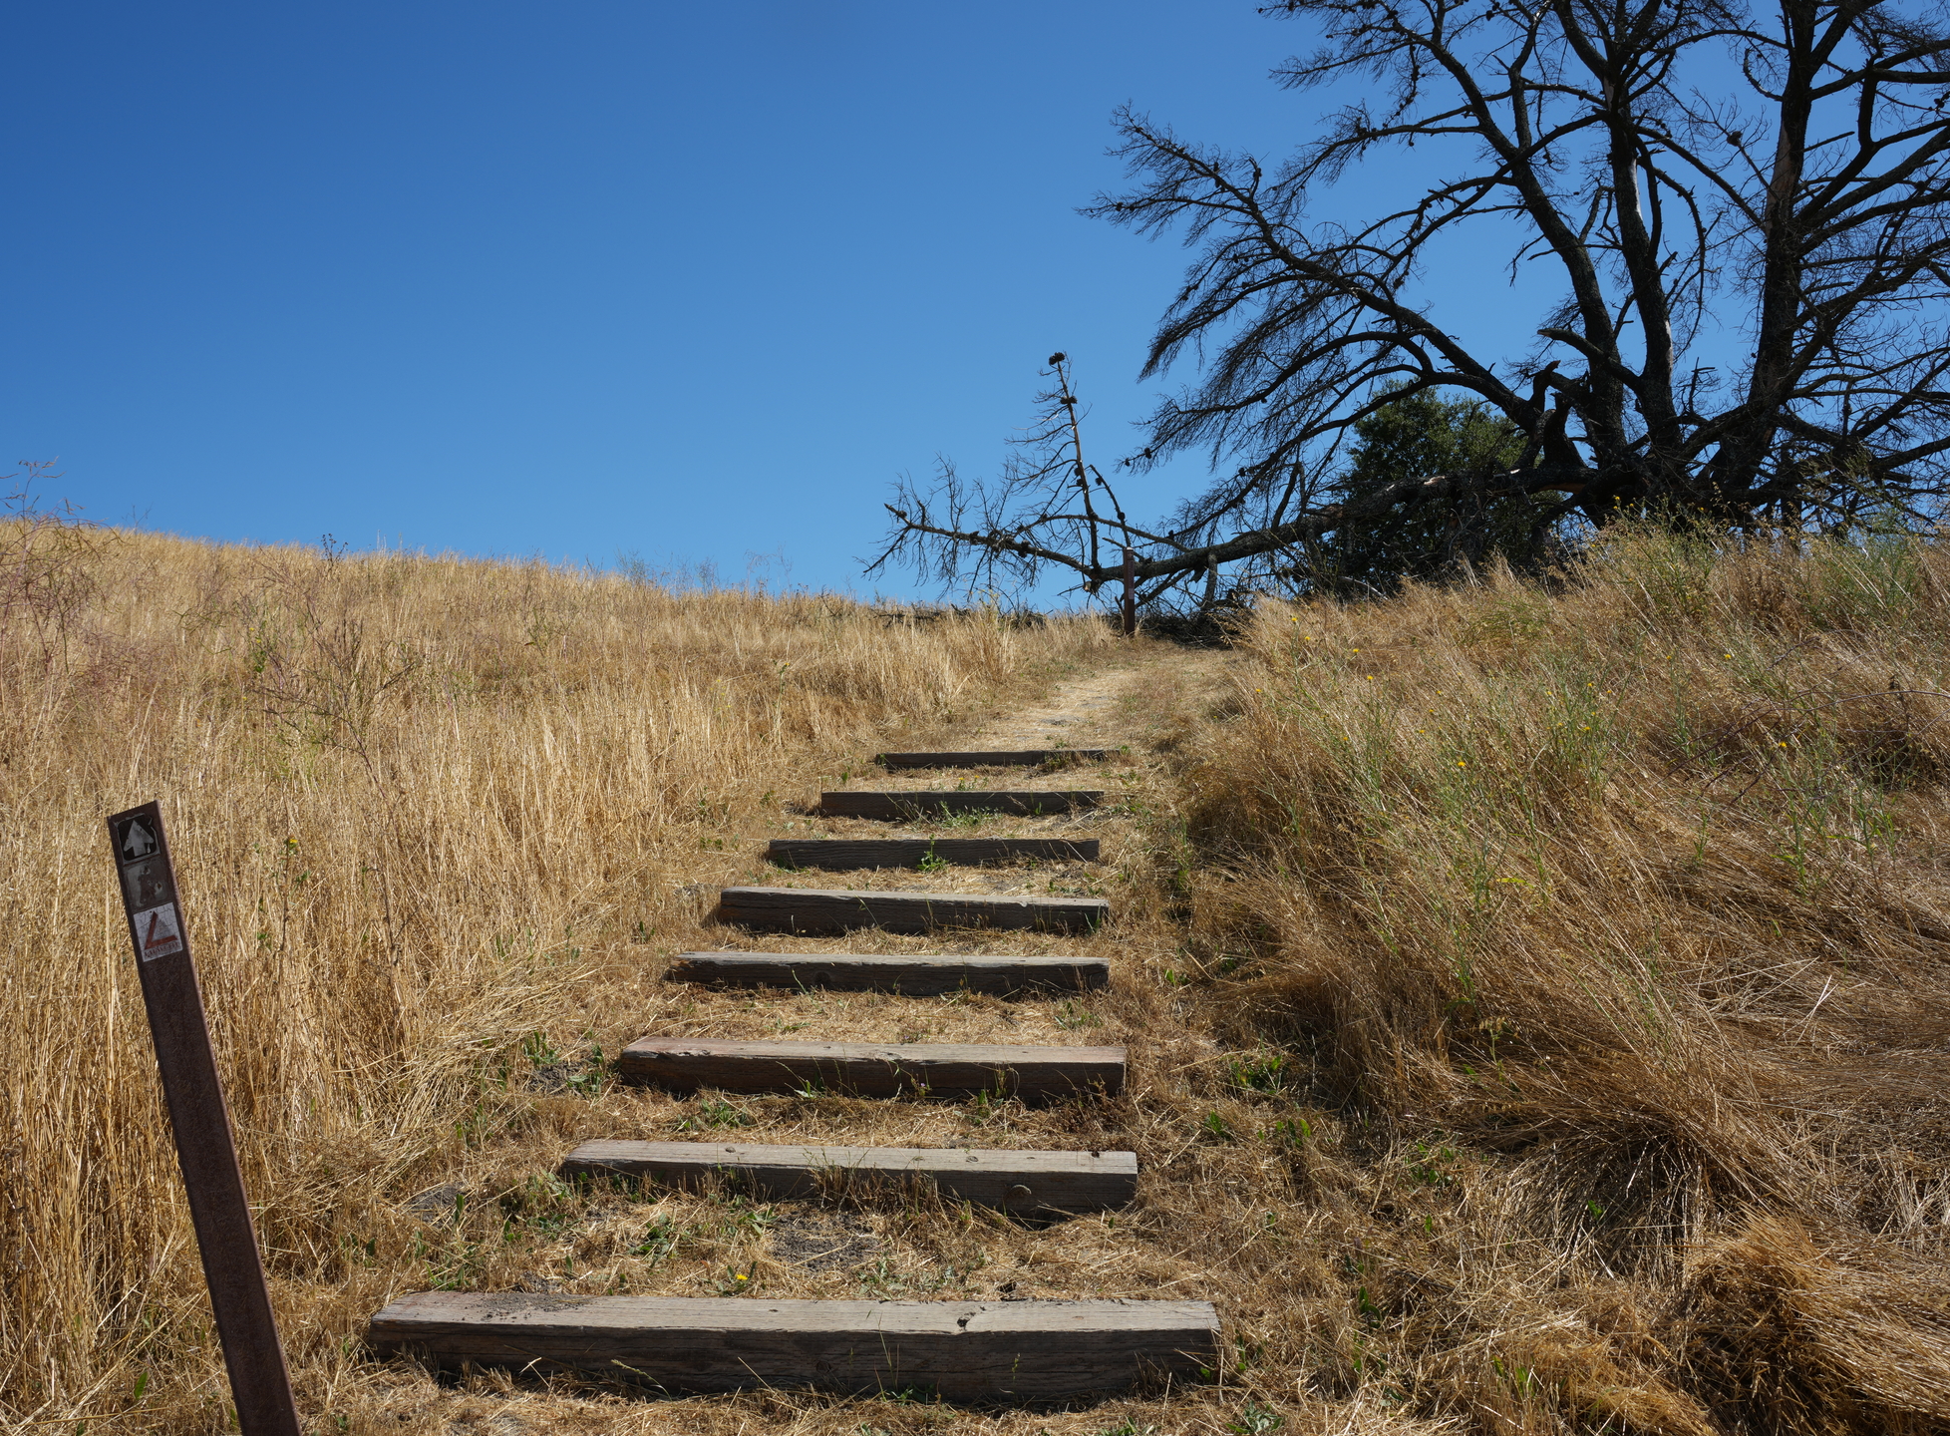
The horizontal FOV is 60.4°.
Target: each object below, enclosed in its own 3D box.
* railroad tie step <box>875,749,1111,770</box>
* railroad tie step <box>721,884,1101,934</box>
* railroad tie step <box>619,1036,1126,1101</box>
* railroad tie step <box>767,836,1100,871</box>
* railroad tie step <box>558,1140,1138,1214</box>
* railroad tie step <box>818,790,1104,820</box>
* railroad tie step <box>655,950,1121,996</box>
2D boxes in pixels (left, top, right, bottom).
[{"bbox_3d":[0.109,0.248,8.745,1.229,0.132,0.190,0,-1,5],"label":"railroad tie step"},{"bbox_3d":[-0.196,0.664,5.571,1.280,0.132,0.190,0,-1,5],"label":"railroad tie step"},{"bbox_3d":[-0.256,0.927,4.303,1.280,0.132,0.190,0,-1,5],"label":"railroad tie step"},{"bbox_3d":[-0.150,0.530,6.427,1.261,0.132,0.190,0,-1,5],"label":"railroad tie step"},{"bbox_3d":[-0.277,1.062,3.781,1.280,0.132,0.190,0,-1,5],"label":"railroad tie step"},{"bbox_3d":[-0.051,0.394,7.418,1.242,0.132,0.190,0,-1,5],"label":"railroad tie step"},{"bbox_3d":[-0.250,0.773,4.898,1.280,0.132,0.190,0,-1,5],"label":"railroad tie step"}]

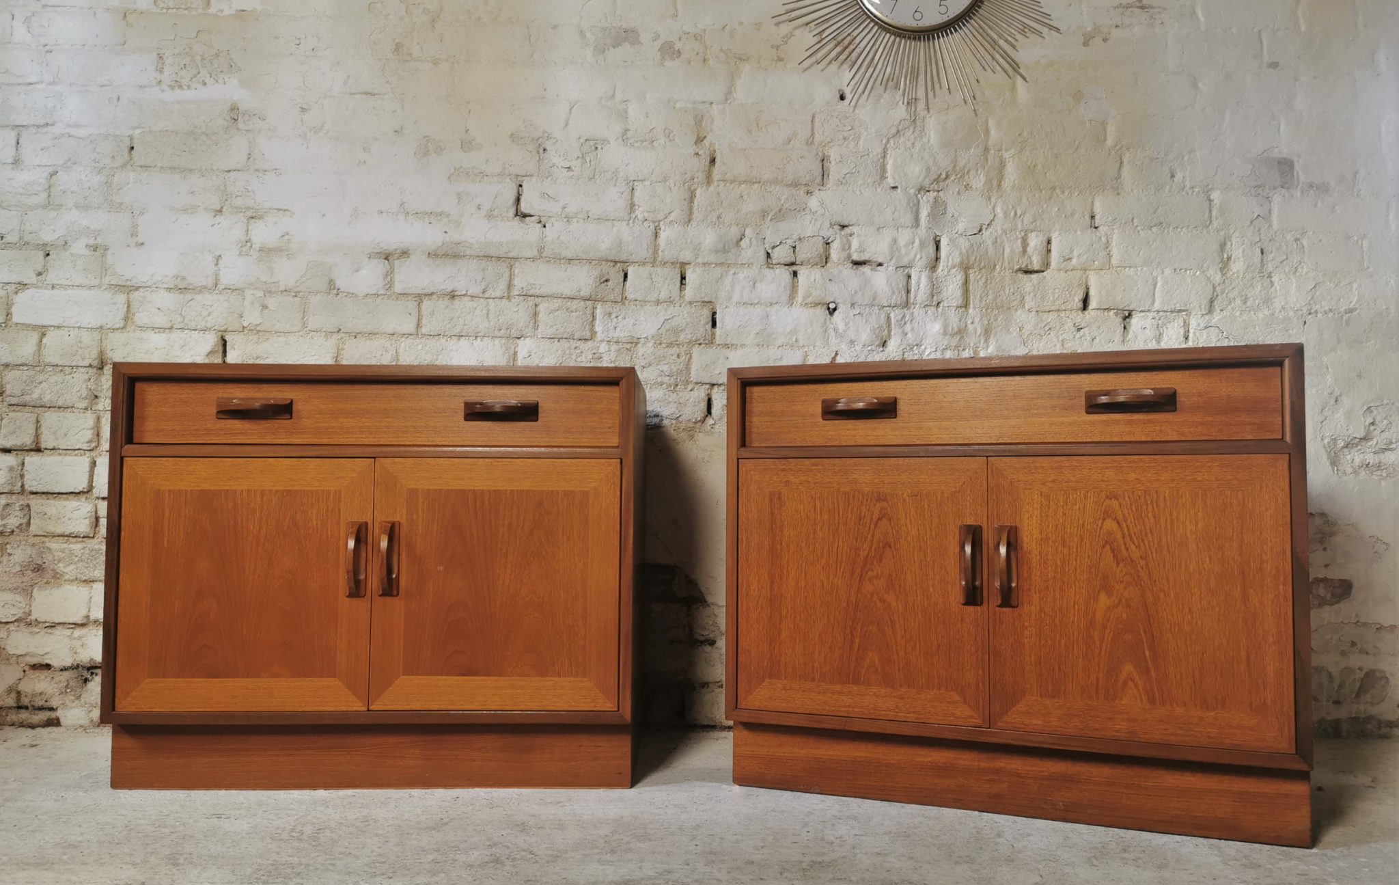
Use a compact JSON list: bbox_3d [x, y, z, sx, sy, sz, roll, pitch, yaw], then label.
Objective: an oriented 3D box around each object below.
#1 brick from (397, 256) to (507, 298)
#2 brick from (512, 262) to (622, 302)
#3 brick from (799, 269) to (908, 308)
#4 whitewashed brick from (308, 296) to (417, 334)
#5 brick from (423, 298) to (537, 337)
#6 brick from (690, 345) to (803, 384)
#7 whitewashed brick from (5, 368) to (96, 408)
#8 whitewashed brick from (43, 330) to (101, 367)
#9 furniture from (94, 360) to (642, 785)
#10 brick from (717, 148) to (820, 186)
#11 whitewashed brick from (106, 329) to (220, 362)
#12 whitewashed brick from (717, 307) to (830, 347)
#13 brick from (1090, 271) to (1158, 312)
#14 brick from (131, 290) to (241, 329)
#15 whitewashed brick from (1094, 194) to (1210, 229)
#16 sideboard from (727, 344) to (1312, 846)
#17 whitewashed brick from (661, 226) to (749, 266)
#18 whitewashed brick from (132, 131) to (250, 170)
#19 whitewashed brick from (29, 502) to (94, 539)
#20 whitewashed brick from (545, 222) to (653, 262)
[{"bbox_3d":[-0.505,-0.336,2.277,0.232,0.079,0.100,0,-3,1],"label":"brick"},{"bbox_3d":[-0.272,-0.332,2.313,0.224,0.075,0.105,1,-3,0],"label":"brick"},{"bbox_3d":[0.318,-0.317,2.312,0.225,0.078,0.105,1,-3,0],"label":"brick"},{"bbox_3d":[-0.687,-0.258,2.275,0.219,0.077,0.100,0,-3,1],"label":"whitewashed brick"},{"bbox_3d":[-0.448,-0.247,2.245,0.229,0.078,0.110,1,-4,-2],"label":"brick"},{"bbox_3d":[0.097,-0.158,2.304,0.231,0.077,0.105,1,-3,0],"label":"brick"},{"bbox_3d":[-1.321,-0.109,2.273,0.184,0.076,0.100,0,-3,1],"label":"whitewashed brick"},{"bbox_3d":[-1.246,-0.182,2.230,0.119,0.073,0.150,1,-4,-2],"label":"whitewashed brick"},{"bbox_3d":[-0.524,0.226,1.960,0.830,0.678,0.469,0,-3,-1],"label":"furniture"},{"bbox_3d":[0.144,-0.572,2.325,0.222,0.076,0.105,1,-3,0],"label":"brick"},{"bbox_3d":[-1.095,-0.189,2.275,0.228,0.073,0.100,0,-3,1],"label":"whitewashed brick"},{"bbox_3d":[0.148,-0.231,2.267,0.232,0.081,0.110,1,-4,-2],"label":"whitewashed brick"},{"bbox_3d":[0.874,-0.308,2.310,0.142,0.083,0.130,1,-4,-2],"label":"brick"},{"bbox_3d":[-1.062,-0.270,2.310,0.227,0.075,0.105,1,-3,0],"label":"brick"},{"bbox_3d":[0.937,-0.475,2.314,0.242,0.071,0.110,1,-4,-2],"label":"whitewashed brick"},{"bbox_3d":[0.507,0.219,1.788,0.810,0.662,0.470,-1,-3,23],"label":"sideboard"},{"bbox_3d":[0.013,-0.399,2.275,0.183,0.077,0.100,0,-3,1],"label":"whitewashed brick"},{"bbox_3d":[-1.025,-0.584,2.244,0.233,0.078,0.110,1,-4,-2],"label":"whitewashed brick"},{"bbox_3d":[-1.291,0.160,2.258,0.131,0.071,0.100,0,-3,1],"label":"whitewashed brick"},{"bbox_3d":[-0.206,-0.406,2.277,0.223,0.077,0.100,0,-3,1],"label":"whitewashed brick"}]

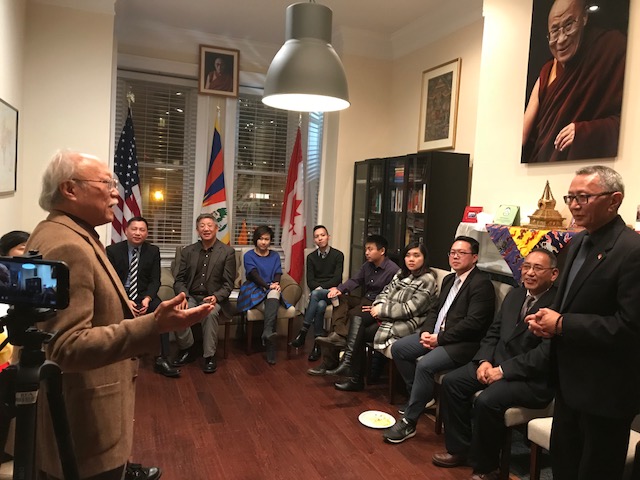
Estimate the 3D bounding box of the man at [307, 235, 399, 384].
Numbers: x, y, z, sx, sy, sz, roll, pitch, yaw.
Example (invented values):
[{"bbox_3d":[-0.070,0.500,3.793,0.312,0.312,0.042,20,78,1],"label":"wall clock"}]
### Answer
[{"bbox_3d":[0.268,0.556,4.784,0.930,1.230,0.550,1,5,-30],"label":"man"}]

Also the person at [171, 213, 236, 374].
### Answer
[{"bbox_3d":[-1.029,0.423,4.618,0.560,1.310,0.780,2,4,-13],"label":"person"}]

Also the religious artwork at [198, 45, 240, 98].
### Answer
[{"bbox_3d":[-1.089,-1.816,5.595,0.435,0.525,0.030,1,4,-22],"label":"religious artwork"}]

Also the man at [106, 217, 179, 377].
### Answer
[{"bbox_3d":[-1.546,0.452,4.448,0.570,1.290,0.760,0,5,-36],"label":"man"}]

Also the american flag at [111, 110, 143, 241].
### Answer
[{"bbox_3d":[-2.200,-0.477,5.938,0.360,2.050,0.250,1,4,-21],"label":"american flag"}]

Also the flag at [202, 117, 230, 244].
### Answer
[{"bbox_3d":[-1.084,-0.472,5.328,0.260,1.520,0.180,1,4,-22],"label":"flag"}]

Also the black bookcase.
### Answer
[{"bbox_3d":[0.849,0.134,5.501,0.415,1.960,1.600,1,4,-21],"label":"black bookcase"}]

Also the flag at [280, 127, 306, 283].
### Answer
[{"bbox_3d":[-0.311,-0.372,5.637,0.250,1.700,0.190,1,4,-22],"label":"flag"}]

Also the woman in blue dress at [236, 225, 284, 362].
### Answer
[{"bbox_3d":[-0.590,0.484,5.018,0.470,1.250,0.720,1,4,-22],"label":"woman in blue dress"}]

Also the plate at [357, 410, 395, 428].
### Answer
[{"bbox_3d":[0.389,1.226,3.513,0.255,0.022,0.255,3,4,0],"label":"plate"}]

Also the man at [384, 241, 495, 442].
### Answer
[{"bbox_3d":[0.765,0.621,3.627,0.880,1.310,0.580,0,5,-36],"label":"man"}]

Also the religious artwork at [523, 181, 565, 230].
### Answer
[{"bbox_3d":[1.411,-0.221,3.236,0.190,0.300,0.190,1,4,-21],"label":"religious artwork"}]

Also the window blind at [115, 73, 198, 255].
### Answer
[{"bbox_3d":[-2.103,-0.964,6.576,1.010,2.160,0.070,1,4,-21],"label":"window blind"}]

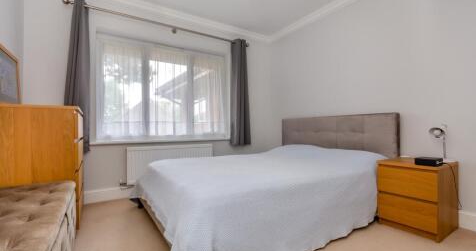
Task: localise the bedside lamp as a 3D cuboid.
[{"bbox_3d":[1.800,0.170,1.895,0.180,0.320,0.130,0,0,-28],"label":"bedside lamp"}]

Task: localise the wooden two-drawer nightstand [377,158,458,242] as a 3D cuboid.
[{"bbox_3d":[1.637,0.625,1.916,0.480,0.550,0.410,0,0,-31],"label":"wooden two-drawer nightstand"}]

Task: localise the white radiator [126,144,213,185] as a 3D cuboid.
[{"bbox_3d":[-0.899,0.515,2.965,1.160,0.465,0.100,0,0,-31],"label":"white radiator"}]

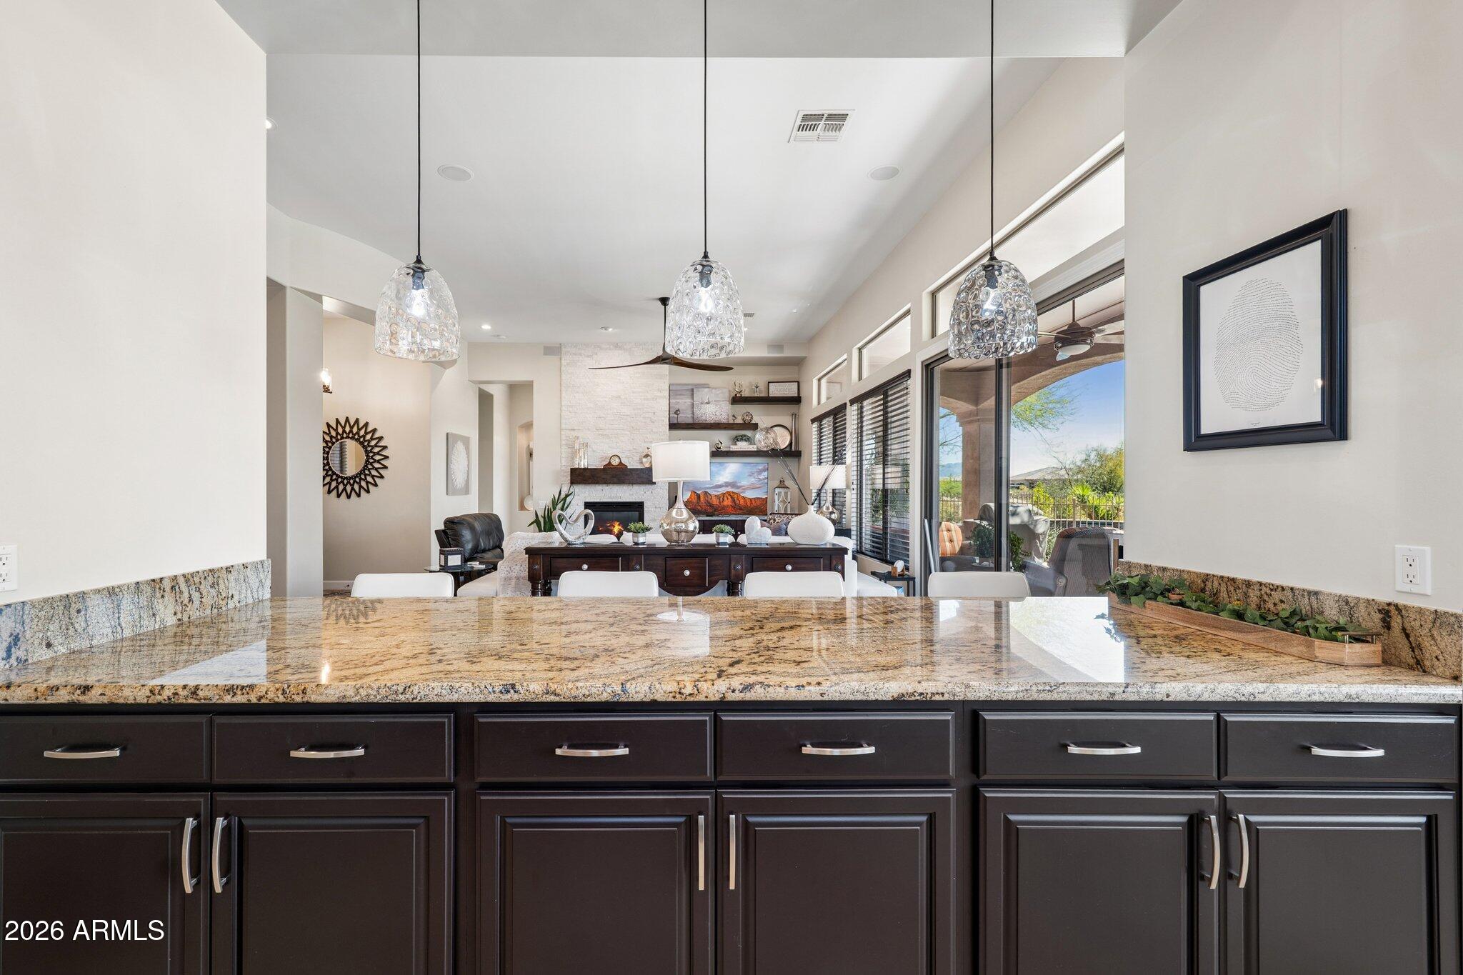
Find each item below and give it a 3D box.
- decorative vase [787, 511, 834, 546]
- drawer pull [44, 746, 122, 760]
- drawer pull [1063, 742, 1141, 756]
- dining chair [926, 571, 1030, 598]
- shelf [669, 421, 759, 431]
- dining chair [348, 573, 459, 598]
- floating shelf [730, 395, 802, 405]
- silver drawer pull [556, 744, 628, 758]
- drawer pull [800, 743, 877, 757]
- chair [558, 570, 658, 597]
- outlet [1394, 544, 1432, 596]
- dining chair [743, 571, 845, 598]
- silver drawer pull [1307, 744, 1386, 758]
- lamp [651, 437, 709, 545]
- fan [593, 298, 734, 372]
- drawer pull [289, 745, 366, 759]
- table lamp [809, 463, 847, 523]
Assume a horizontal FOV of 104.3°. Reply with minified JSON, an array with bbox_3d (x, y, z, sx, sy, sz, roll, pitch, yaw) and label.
[{"bbox_3d":[0.606,0.285,4.290,0.358,0.292,0.358,0,0,0],"label":"decorative vase"},{"bbox_3d":[-1.460,0.601,1.289,0.164,0.013,0.034,0,0,0],"label":"drawer pull"},{"bbox_3d":[0.831,0.586,1.280,0.164,0.014,0.036,0,0,0],"label":"drawer pull"},{"bbox_3d":[1.118,0.864,2.330,0.465,0.980,0.500,0,0,0],"label":"dining chair"},{"bbox_3d":[-0.300,-1.024,9.620,1.480,0.105,0.270,0,0,0],"label":"shelf"},{"bbox_3d":[-1.500,0.870,2.440,0.470,0.975,0.510,0,0,-2],"label":"dining chair"},{"bbox_3d":[0.588,-1.445,9.500,1.130,0.097,0.250,0,0,-2],"label":"floating shelf"},{"bbox_3d":[-0.312,0.596,1.289,0.164,0.013,0.034,0,0,0],"label":"silver drawer pull"},{"bbox_3d":[0.242,0.595,1.289,0.164,0.013,0.034,0,0,0],"label":"drawer pull"},{"bbox_3d":[-0.552,0.870,2.440,0.470,0.975,0.510,0,0,-2],"label":"chair"},{"bbox_3d":[1.645,0.199,1.373,0.007,0.115,0.071,0,0,-5],"label":"outlet"},{"bbox_3d":[0.292,0.864,2.330,0.465,0.980,0.500,0,0,0],"label":"dining chair"},{"bbox_3d":[1.372,0.592,1.280,0.164,0.014,0.036,0,0,0],"label":"silver drawer pull"},{"bbox_3d":[-0.371,0.029,4.200,0.430,0.762,0.430,0,0,0],"label":"lamp"},{"bbox_3d":[-0.840,-1.890,6.820,1.900,0.800,1.750,0,0,0],"label":"fan"},{"bbox_3d":[-0.908,0.601,1.289,0.164,0.013,0.034,0,0,0],"label":"drawer pull"},{"bbox_3d":[1.168,0.090,6.850,0.435,0.785,0.435,0,0,0],"label":"table lamp"}]

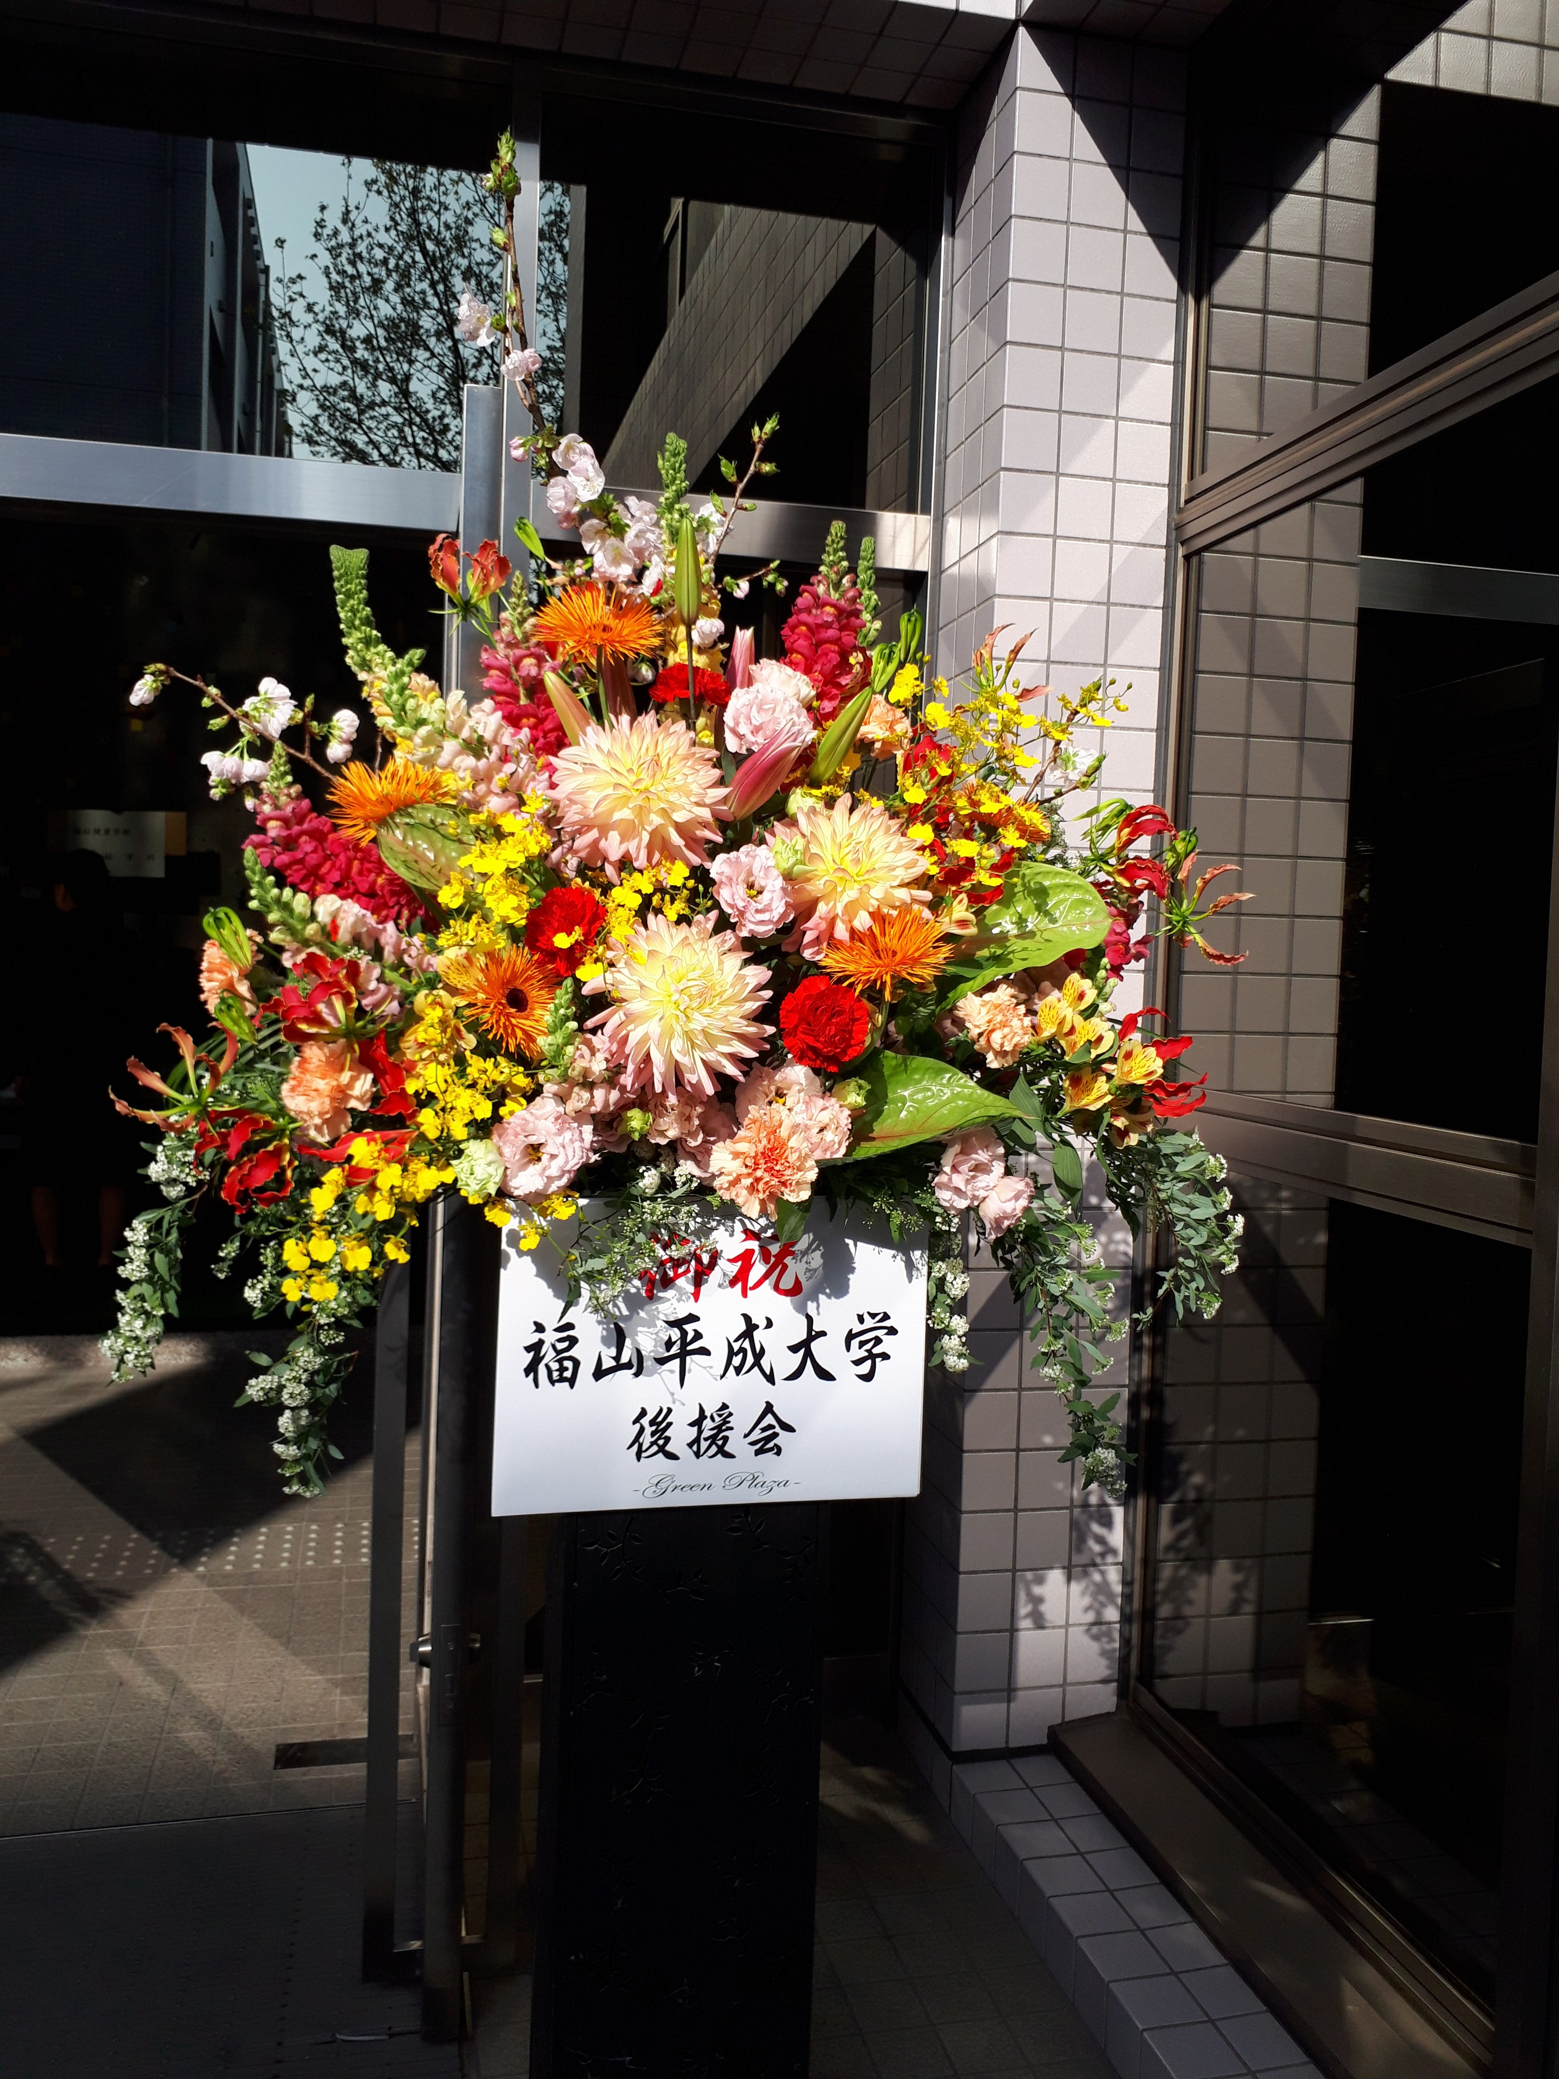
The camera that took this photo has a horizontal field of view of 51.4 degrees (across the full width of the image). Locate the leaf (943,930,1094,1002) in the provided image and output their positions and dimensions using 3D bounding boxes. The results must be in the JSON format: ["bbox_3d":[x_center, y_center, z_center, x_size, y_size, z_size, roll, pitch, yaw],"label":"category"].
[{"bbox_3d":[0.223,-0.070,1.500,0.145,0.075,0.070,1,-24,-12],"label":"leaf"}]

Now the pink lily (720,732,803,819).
[{"bbox_3d":[-0.012,-0.201,1.240,0.028,0.092,0.028,42,15,-4],"label":"pink lily"}]

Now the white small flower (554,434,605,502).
[{"bbox_3d":[-0.195,-0.558,1.580,0.048,0.066,0.045,2,2,3],"label":"white small flower"}]

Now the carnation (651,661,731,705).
[{"bbox_3d":[-0.085,-0.343,1.560,0.076,0.048,0.070,2,2,-2],"label":"carnation"}]

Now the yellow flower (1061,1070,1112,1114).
[{"bbox_3d":[0.258,0.044,1.360,0.042,0.039,0.038,1,3,-21],"label":"yellow flower"}]

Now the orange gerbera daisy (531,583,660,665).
[{"bbox_3d":[-0.163,-0.366,1.430,0.114,0.038,0.112,2,41,2],"label":"orange gerbera daisy"}]

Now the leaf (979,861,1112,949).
[{"bbox_3d":[0.233,-0.118,1.420,0.120,0.035,0.085,-5,45,-1],"label":"leaf"}]

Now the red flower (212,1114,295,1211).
[{"bbox_3d":[-0.413,0.095,1.270,0.064,0.073,0.055,3,3,18],"label":"red flower"}]

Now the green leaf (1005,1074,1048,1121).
[{"bbox_3d":[0.205,0.048,1.350,0.033,0.038,0.020,2,2,-6],"label":"green leaf"}]

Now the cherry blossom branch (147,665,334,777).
[{"bbox_3d":[-0.519,-0.307,1.560,0.180,0.110,0.080,2,2,6],"label":"cherry blossom branch"}]

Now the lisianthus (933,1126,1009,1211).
[{"bbox_3d":[0.171,0.117,1.455,0.070,0.076,0.058,2,0,-3],"label":"lisianthus"}]

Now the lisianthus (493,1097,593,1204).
[{"bbox_3d":[-0.201,0.094,1.375,0.082,0.087,0.058,2,-9,2],"label":"lisianthus"}]

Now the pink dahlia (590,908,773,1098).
[{"bbox_3d":[-0.090,-0.032,1.470,0.163,0.163,0.090,2,-15,-4],"label":"pink dahlia"}]

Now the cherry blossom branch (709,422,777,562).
[{"bbox_3d":[-0.036,-0.541,1.600,0.068,0.140,0.050,2,2,0],"label":"cherry blossom branch"}]

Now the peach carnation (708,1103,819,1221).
[{"bbox_3d":[-0.011,0.091,1.210,0.083,0.087,0.058,2,2,0],"label":"peach carnation"}]

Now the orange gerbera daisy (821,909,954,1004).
[{"bbox_3d":[0.089,-0.071,1.360,0.111,0.042,0.108,2,45,-2],"label":"orange gerbera daisy"}]

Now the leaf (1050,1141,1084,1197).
[{"bbox_3d":[0.273,0.123,1.540,0.033,0.054,0.020,1,-6,-11],"label":"leaf"}]

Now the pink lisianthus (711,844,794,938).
[{"bbox_3d":[-0.022,-0.127,1.380,0.071,0.079,0.055,2,-3,-2],"label":"pink lisianthus"}]

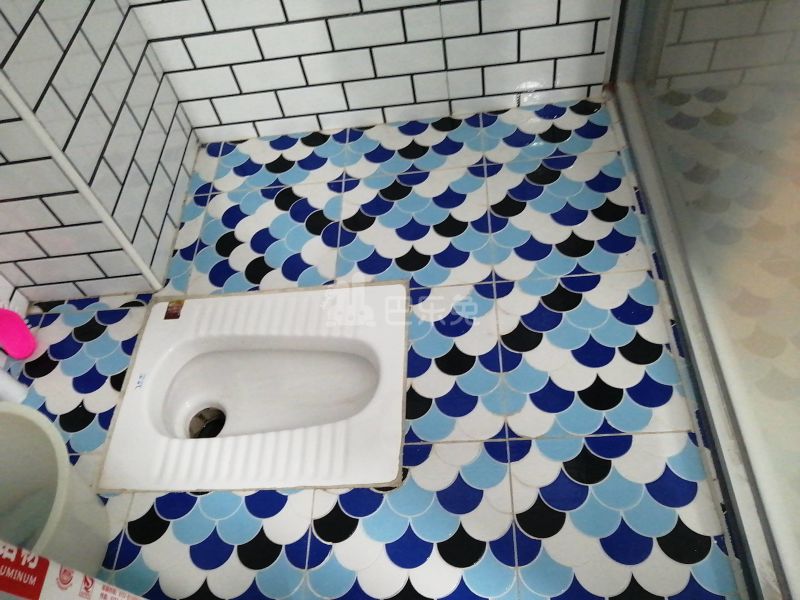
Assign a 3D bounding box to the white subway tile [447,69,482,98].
[{"bbox_3d":[0.142,-0.474,1.306,0.074,0.071,0.010,-4,55,7],"label":"white subway tile"}]

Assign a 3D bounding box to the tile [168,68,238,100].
[{"bbox_3d":[-0.431,-0.482,1.332,0.144,0.071,0.009,-4,54,7],"label":"tile"}]

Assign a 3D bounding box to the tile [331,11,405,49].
[{"bbox_3d":[-0.064,-0.543,1.208,0.148,0.071,0.010,-4,55,7],"label":"tile"}]

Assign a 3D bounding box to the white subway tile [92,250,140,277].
[{"bbox_3d":[-0.547,-0.072,1.157,0.073,0.071,0.009,-4,54,7],"label":"white subway tile"}]

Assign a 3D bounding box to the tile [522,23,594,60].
[{"bbox_3d":[0.324,-0.536,1.240,0.150,0.071,0.009,-4,54,7],"label":"tile"}]

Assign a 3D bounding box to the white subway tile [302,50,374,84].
[{"bbox_3d":[-0.131,-0.503,1.296,0.150,0.071,0.009,-4,54,7],"label":"white subway tile"}]

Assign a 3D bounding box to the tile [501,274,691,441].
[{"bbox_3d":[0.304,0.086,0.999,0.272,0.010,0.299,-4,55,7],"label":"tile"}]

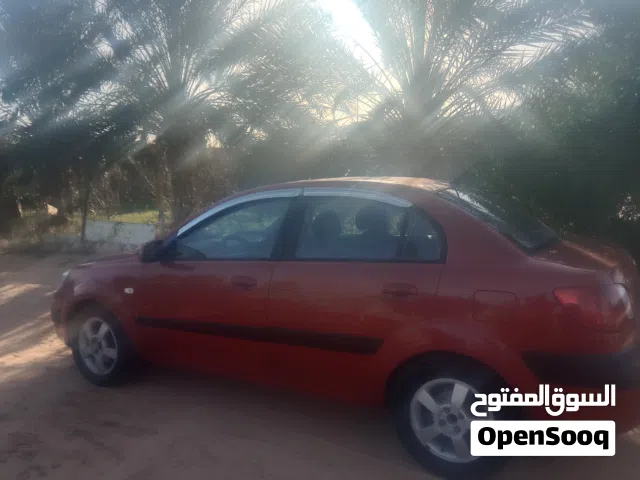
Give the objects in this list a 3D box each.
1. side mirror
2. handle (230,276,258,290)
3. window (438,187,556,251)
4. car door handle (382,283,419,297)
[{"bbox_3d":[-1.025,0.065,3.078,0.110,0.145,0.180,2,6,29],"label":"side mirror"},{"bbox_3d":[-0.429,0.247,2.833,0.178,0.052,0.045,2,6,29],"label":"handle"},{"bbox_3d":[1.080,-0.153,2.906,0.600,0.100,1.200,35,20,22],"label":"window"},{"bbox_3d":[0.384,0.236,2.381,0.178,0.052,0.045,2,6,29],"label":"car door handle"}]

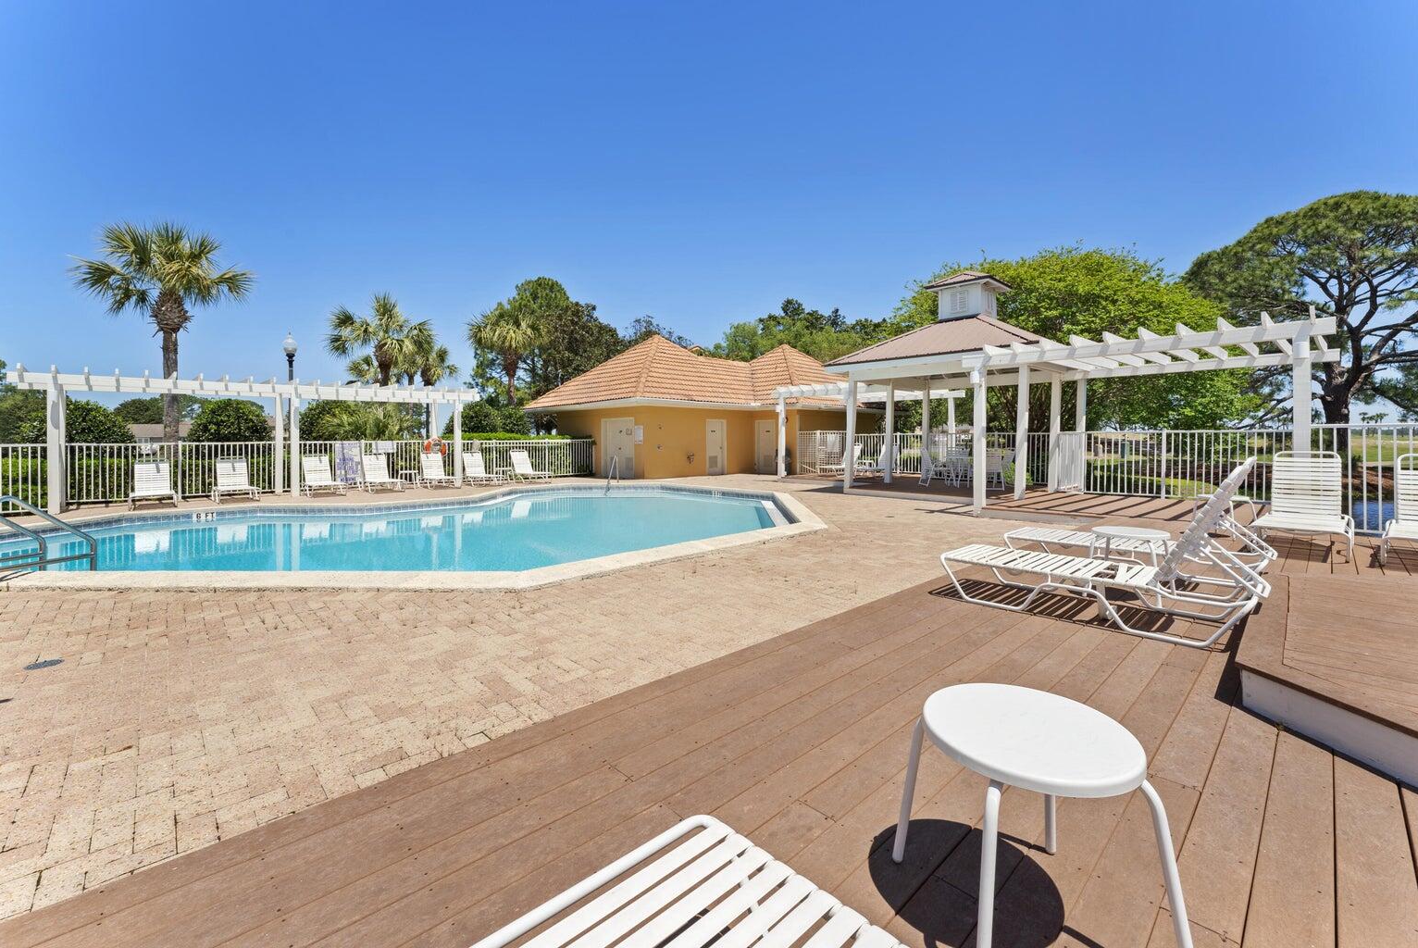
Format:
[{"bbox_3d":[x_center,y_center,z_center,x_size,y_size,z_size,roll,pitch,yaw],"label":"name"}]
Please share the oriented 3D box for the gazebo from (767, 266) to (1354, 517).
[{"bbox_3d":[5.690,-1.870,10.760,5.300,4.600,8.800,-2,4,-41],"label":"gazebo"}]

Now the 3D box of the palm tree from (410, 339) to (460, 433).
[{"bbox_3d":[-15.481,-4.145,31.000,3.000,6.800,3.000,-2,5,-25],"label":"palm tree"}]

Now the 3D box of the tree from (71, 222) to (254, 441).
[{"bbox_3d":[-14.950,-3.300,15.200,3.600,7.300,3.500,-2,4,-41],"label":"tree"}]

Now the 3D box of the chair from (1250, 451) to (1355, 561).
[{"bbox_3d":[6.043,0.273,5.649,1.620,0.980,0.670,-4,6,-42],"label":"chair"}]

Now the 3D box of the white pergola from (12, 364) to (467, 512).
[{"bbox_3d":[-9.430,-0.800,12.420,7.800,2.600,1.750,-3,4,-42],"label":"white pergola"}]

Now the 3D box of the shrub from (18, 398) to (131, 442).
[{"bbox_3d":[-14.340,-0.600,12.500,1.850,2.200,1.800,-2,4,-41],"label":"shrub"}]

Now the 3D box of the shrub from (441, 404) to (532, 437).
[{"bbox_3d":[-8.620,-1.355,21.500,3.300,2.600,2.700,-2,4,-20],"label":"shrub"}]

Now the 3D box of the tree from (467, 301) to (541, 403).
[{"bbox_3d":[-9.169,-4.079,25.000,3.400,7.530,3.400,-2,4,-20],"label":"tree"}]

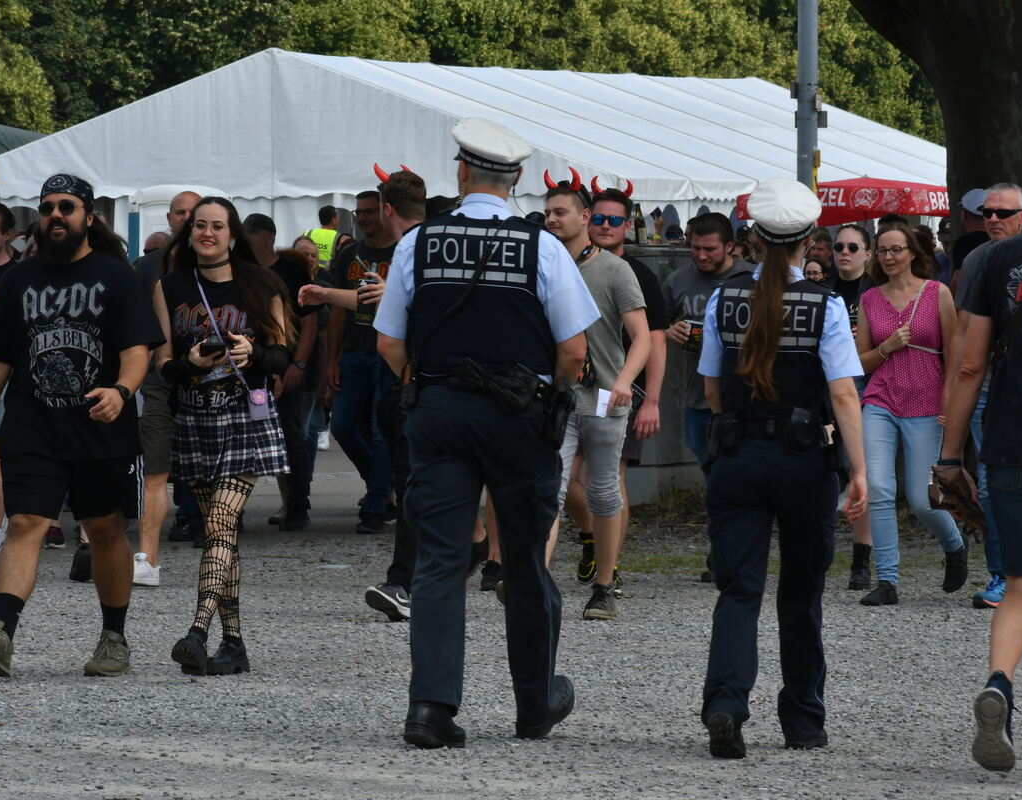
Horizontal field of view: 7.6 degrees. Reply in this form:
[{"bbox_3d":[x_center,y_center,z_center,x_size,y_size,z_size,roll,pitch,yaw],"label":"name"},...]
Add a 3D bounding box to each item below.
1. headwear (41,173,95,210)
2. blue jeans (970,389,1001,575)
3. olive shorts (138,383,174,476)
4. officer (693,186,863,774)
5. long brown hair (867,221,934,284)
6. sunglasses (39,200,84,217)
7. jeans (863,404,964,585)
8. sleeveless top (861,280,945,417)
[{"bbox_3d":[-1.574,-0.740,27.450,0.175,0.135,0.205,0,1,21],"label":"headwear"},{"bbox_3d":[2.188,0.328,33.600,0.400,0.920,0.520,0,1,19],"label":"blue jeans"},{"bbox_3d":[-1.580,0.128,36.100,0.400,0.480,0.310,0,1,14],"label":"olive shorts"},{"bbox_3d":[0.798,0.199,22.800,0.520,1.720,0.480,0,1,2],"label":"officer"},{"bbox_3d":[1.701,-0.628,33.600,0.260,0.300,0.240,0,1,20],"label":"long brown hair"},{"bbox_3d":[-1.586,-0.677,27.400,0.147,0.050,0.140,0,1,22],"label":"sunglasses"},{"bbox_3d":[1.750,0.386,33.700,0.370,0.860,0.520,0,1,16],"label":"jeans"},{"bbox_3d":[1.708,-0.224,33.650,0.370,0.600,0.280,0,1,14],"label":"sleeveless top"}]

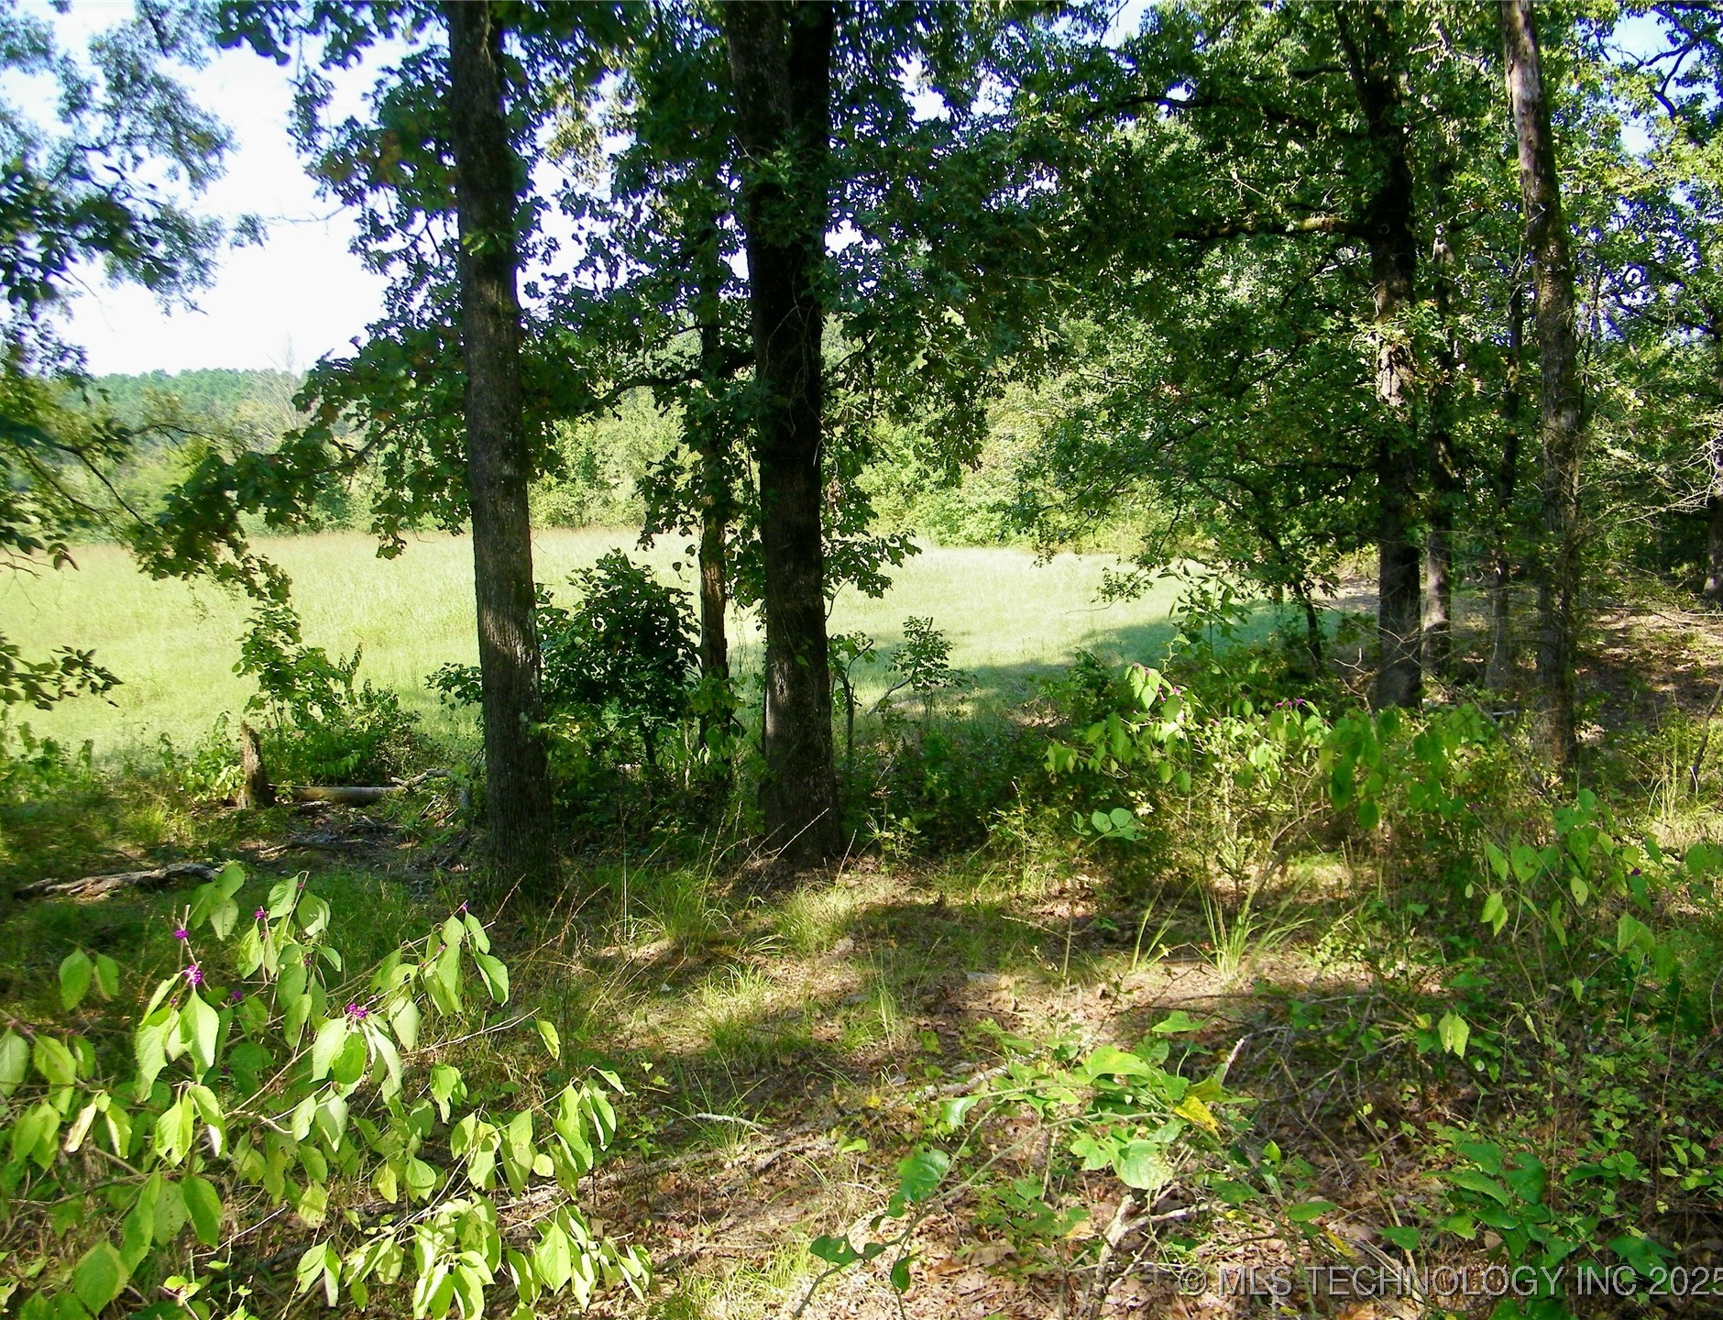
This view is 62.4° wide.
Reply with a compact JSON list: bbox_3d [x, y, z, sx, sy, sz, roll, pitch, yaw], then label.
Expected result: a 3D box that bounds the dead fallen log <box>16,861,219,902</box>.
[{"bbox_3d":[-3.240,0.956,6.247,0.828,0.120,0.170,-4,6,-22],"label":"dead fallen log"}]

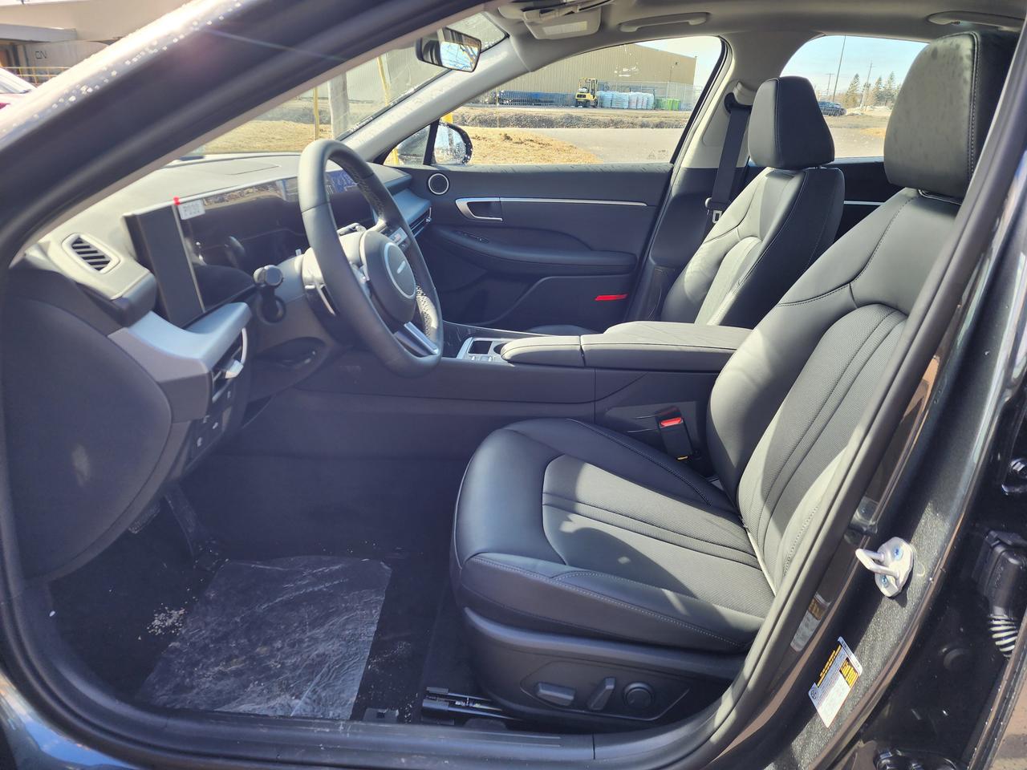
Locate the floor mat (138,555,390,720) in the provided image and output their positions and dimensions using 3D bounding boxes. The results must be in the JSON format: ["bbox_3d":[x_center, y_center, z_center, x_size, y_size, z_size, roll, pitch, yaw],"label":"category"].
[{"bbox_3d":[-0.436,0.454,1.268,0.360,0.015,0.410,0,23,1],"label":"floor mat"}]

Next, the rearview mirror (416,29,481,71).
[{"bbox_3d":[-0.117,-0.601,1.232,0.045,0.066,0.235,15,27,23],"label":"rearview mirror"}]

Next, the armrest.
[{"bbox_3d":[0.257,-0.088,1.415,0.540,0.070,0.185,2,23,4],"label":"armrest"}]

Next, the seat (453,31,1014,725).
[{"bbox_3d":[0.284,-0.013,1.046,0.770,0.925,0.540,2,23,4],"label":"seat"}]

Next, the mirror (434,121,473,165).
[{"bbox_3d":[-0.236,-0.778,2.204,0.120,0.155,0.210,9,25,21],"label":"mirror"}]

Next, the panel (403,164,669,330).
[{"bbox_3d":[0.030,-0.386,2.115,0.880,0.570,0.130,2,23,4],"label":"panel"}]

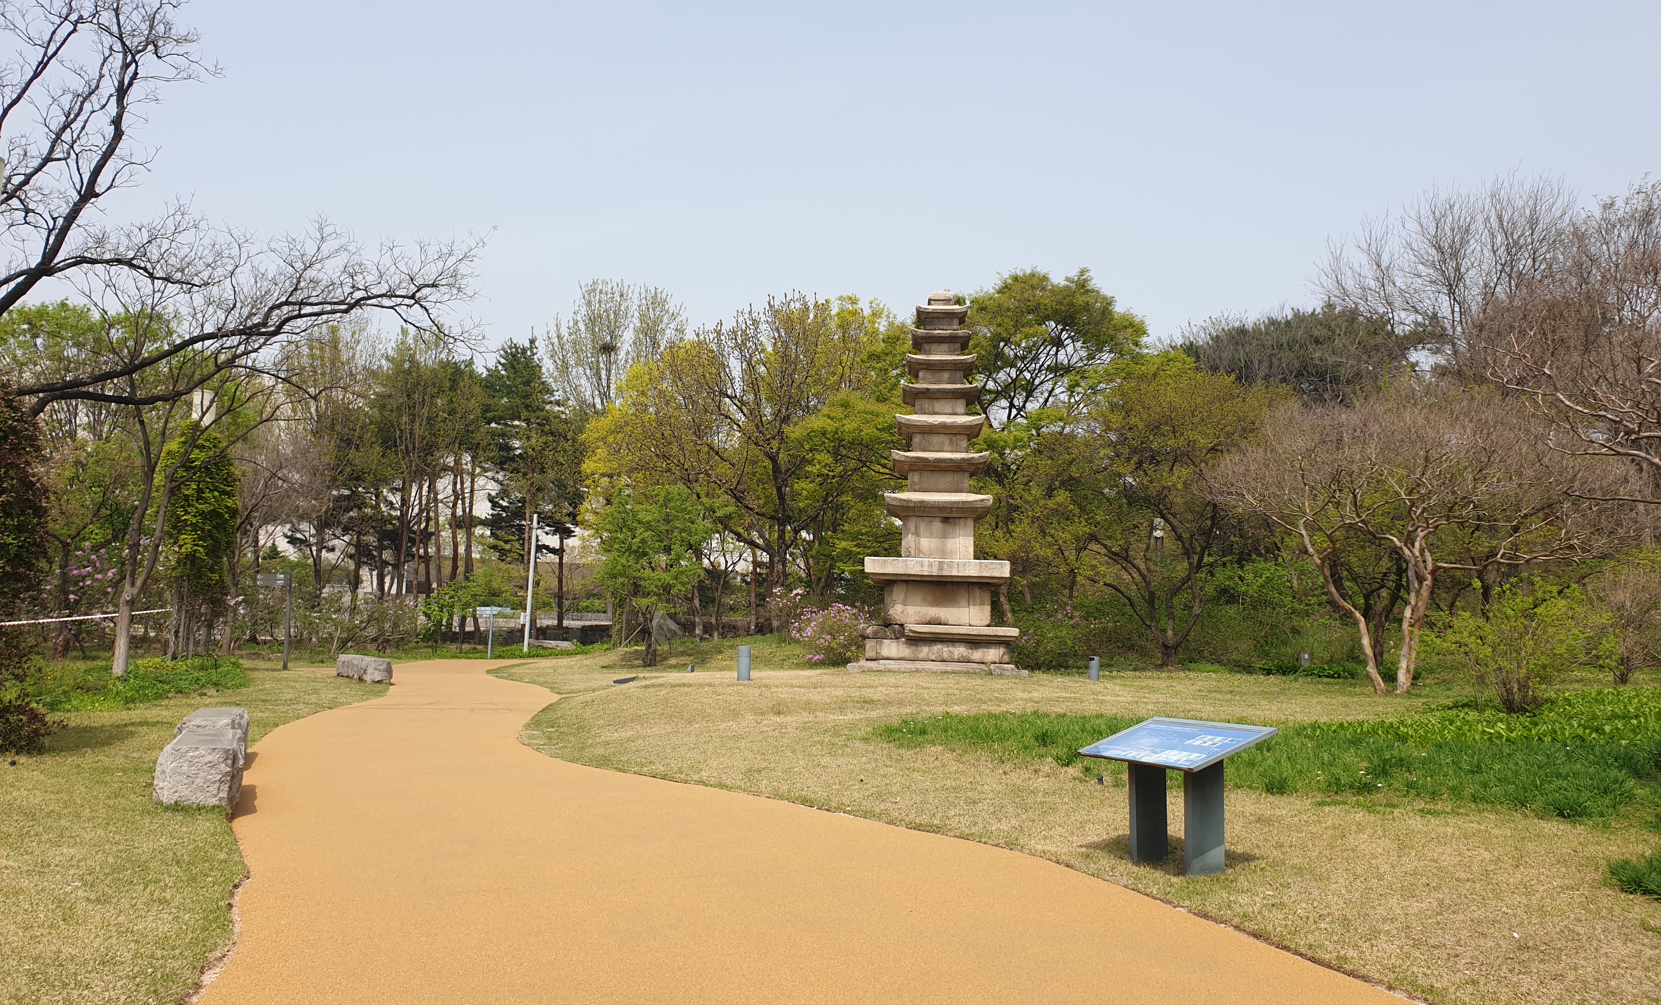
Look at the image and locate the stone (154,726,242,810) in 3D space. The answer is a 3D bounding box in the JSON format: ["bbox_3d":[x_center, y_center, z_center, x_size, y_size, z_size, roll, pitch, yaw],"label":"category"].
[{"bbox_3d":[-5.040,2.131,10.062,0.620,0.450,1.500,3,-6,-23],"label":"stone"}]

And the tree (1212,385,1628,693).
[{"bbox_3d":[11.383,0.671,24.066,7.500,5.955,6.900,-2,-6,25],"label":"tree"}]

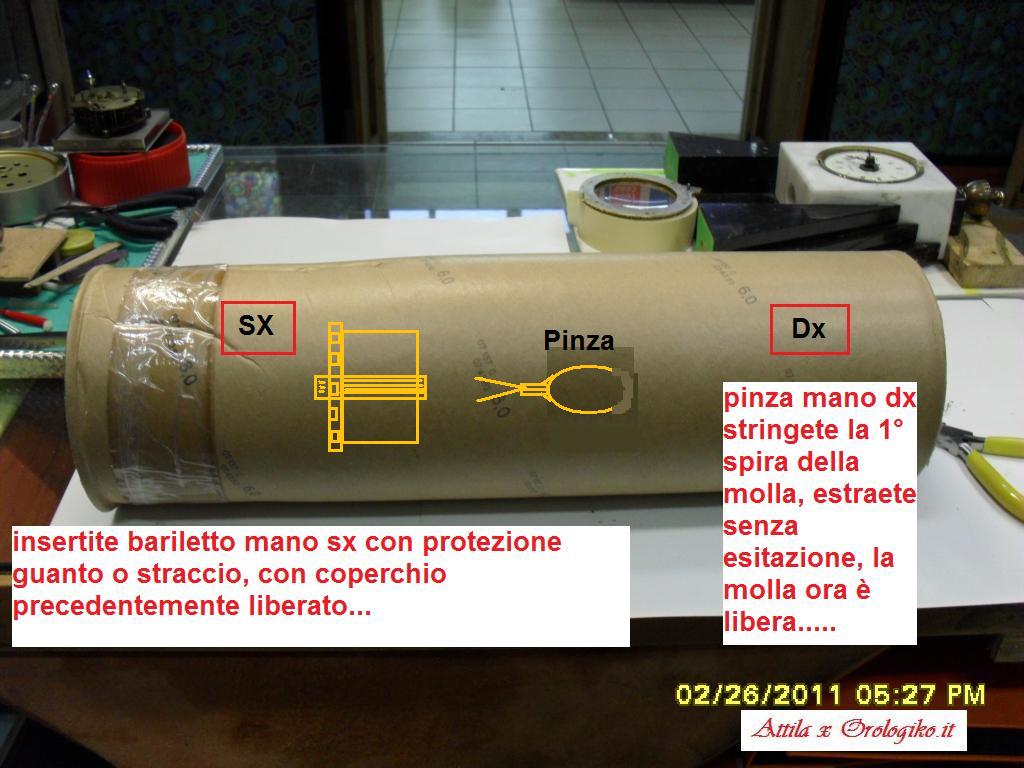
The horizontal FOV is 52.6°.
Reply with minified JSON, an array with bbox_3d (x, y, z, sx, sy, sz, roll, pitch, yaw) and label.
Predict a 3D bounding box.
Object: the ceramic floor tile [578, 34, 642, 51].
[{"bbox_3d":[0.486,-1.698,5.174,0.307,0.010,0.307,0,32,-3],"label":"ceramic floor tile"}]

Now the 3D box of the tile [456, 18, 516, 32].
[{"bbox_3d":[-0.140,-1.859,5.406,0.307,0.010,0.307,0,32,-3],"label":"tile"}]

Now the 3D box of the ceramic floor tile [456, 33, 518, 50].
[{"bbox_3d":[-0.126,-1.679,5.096,0.304,0.010,0.304,0,32,-3],"label":"ceramic floor tile"}]

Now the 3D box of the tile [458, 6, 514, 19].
[{"bbox_3d":[-0.150,-2.004,5.609,0.304,0.010,0.304,0,32,-3],"label":"tile"}]

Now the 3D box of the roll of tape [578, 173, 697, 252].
[{"bbox_3d":[0.120,-0.162,0.993,0.111,0.037,0.111,1,32,-1],"label":"roll of tape"}]

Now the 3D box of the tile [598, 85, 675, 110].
[{"bbox_3d":[0.551,-1.258,4.598,0.320,0.010,0.320,0,32,-3],"label":"tile"}]

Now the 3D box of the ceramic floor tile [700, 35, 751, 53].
[{"bbox_3d":[1.089,-1.684,5.151,0.304,0.010,0.304,0,32,-3],"label":"ceramic floor tile"}]

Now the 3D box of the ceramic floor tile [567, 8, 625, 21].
[{"bbox_3d":[0.461,-2.026,5.693,0.307,0.010,0.307,0,32,-3],"label":"ceramic floor tile"}]

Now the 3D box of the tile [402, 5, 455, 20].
[{"bbox_3d":[-0.459,-2.021,5.652,0.307,0.010,0.307,0,32,-3],"label":"tile"}]

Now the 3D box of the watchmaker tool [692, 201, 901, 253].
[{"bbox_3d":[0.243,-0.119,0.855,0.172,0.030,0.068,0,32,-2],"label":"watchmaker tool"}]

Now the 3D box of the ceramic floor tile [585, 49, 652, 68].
[{"bbox_3d":[0.525,-1.602,5.142,0.320,0.010,0.320,0,32,-3],"label":"ceramic floor tile"}]

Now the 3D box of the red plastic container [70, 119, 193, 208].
[{"bbox_3d":[-0.371,-0.214,1.009,0.110,0.049,0.110,0,32,-3],"label":"red plastic container"}]

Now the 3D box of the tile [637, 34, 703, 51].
[{"bbox_3d":[0.785,-1.683,5.137,0.304,0.010,0.304,0,32,-3],"label":"tile"}]

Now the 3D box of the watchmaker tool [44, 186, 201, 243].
[{"bbox_3d":[-0.363,-0.159,0.972,0.140,0.020,0.100,-7,33,-12],"label":"watchmaker tool"}]

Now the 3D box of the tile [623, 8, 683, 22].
[{"bbox_3d":[0.807,-2.119,5.973,0.320,0.010,0.320,0,32,-3],"label":"tile"}]

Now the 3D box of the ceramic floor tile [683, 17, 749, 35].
[{"bbox_3d":[1.142,-1.949,5.715,0.320,0.010,0.320,0,32,-3],"label":"ceramic floor tile"}]

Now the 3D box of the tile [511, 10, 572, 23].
[{"bbox_3d":[0.155,-2.024,5.679,0.307,0.010,0.307,0,32,-3],"label":"tile"}]

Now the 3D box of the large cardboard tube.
[{"bbox_3d":[-0.001,-0.005,0.610,0.459,0.144,0.144,-1,32,-4],"label":"large cardboard tube"}]

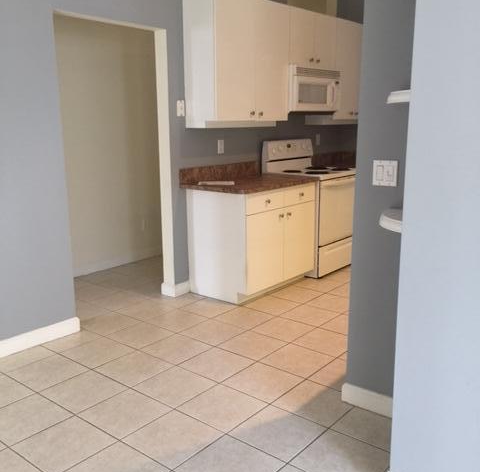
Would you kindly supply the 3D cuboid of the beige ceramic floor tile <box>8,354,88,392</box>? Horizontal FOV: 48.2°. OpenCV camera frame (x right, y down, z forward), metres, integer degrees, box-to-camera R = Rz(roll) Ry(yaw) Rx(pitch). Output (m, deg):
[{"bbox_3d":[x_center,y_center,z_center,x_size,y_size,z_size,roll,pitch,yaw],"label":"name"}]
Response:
[{"bbox_3d":[-1.095,0.786,3.079,0.335,0.010,0.335,10,16,38],"label":"beige ceramic floor tile"}]

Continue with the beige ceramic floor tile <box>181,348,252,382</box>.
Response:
[{"bbox_3d":[-0.137,0.762,3.178,0.333,0.010,0.333,10,16,38],"label":"beige ceramic floor tile"}]

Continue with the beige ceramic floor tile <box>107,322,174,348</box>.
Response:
[{"bbox_3d":[-0.663,0.671,3.594,0.335,0.010,0.335,10,16,38],"label":"beige ceramic floor tile"}]

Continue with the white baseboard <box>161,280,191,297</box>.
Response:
[{"bbox_3d":[-0.519,0.420,4.356,0.146,0.100,0.168,10,16,38],"label":"white baseboard"}]

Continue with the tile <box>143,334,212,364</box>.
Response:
[{"bbox_3d":[-0.397,0.714,3.373,0.334,0.010,0.334,10,16,38],"label":"tile"}]

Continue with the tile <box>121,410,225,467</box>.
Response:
[{"bbox_3d":[-0.298,0.903,2.400,0.330,0.010,0.330,10,16,38],"label":"tile"}]

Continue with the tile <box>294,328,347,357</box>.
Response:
[{"bbox_3d":[0.560,0.689,3.465,0.334,0.010,0.334,10,16,38],"label":"tile"}]

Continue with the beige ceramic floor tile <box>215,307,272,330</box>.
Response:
[{"bbox_3d":[0.034,0.600,3.887,0.334,0.010,0.334,10,16,38],"label":"beige ceramic floor tile"}]

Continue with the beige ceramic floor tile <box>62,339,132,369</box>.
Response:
[{"bbox_3d":[-0.881,0.729,3.343,0.333,0.010,0.333,10,16,38],"label":"beige ceramic floor tile"}]

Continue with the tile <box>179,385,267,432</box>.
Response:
[{"bbox_3d":[-0.086,0.847,2.653,0.330,0.010,0.330,10,16,38],"label":"tile"}]

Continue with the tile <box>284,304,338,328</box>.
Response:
[{"bbox_3d":[0.512,0.587,3.933,0.334,0.010,0.334,10,16,38],"label":"tile"}]

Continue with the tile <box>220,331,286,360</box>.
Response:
[{"bbox_3d":[0.082,0.702,3.419,0.334,0.010,0.334,10,16,38],"label":"tile"}]

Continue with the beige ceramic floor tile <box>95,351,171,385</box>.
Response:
[{"bbox_3d":[-0.605,0.758,3.067,0.330,0.010,0.330,10,16,38],"label":"beige ceramic floor tile"}]

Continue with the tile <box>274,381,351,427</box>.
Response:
[{"bbox_3d":[0.392,0.849,2.741,0.334,0.010,0.334,10,16,38],"label":"tile"}]

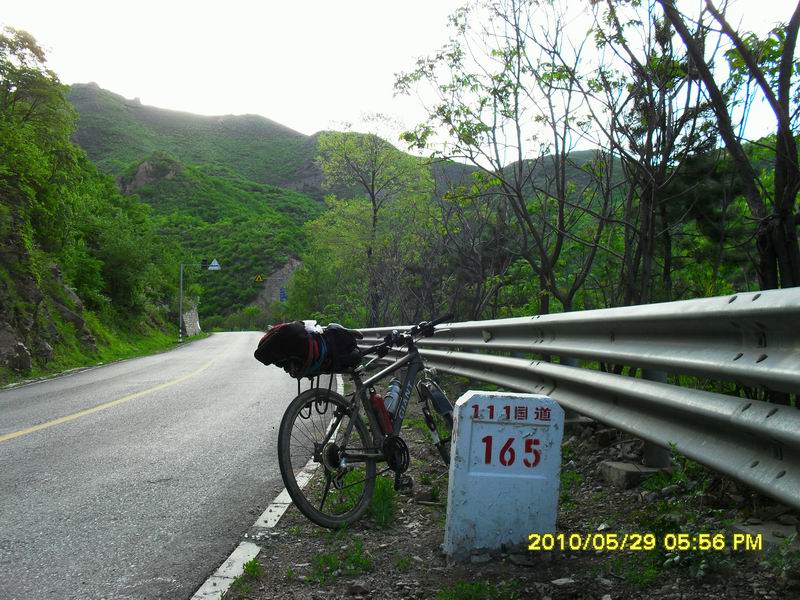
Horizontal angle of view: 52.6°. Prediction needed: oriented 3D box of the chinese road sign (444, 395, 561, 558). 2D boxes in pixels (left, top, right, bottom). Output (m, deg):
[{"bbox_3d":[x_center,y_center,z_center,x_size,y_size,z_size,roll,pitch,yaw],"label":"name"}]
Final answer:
[{"bbox_3d":[0.425,0.716,3.300,0.425,0.655,0.155,3,0,-6],"label":"chinese road sign"}]

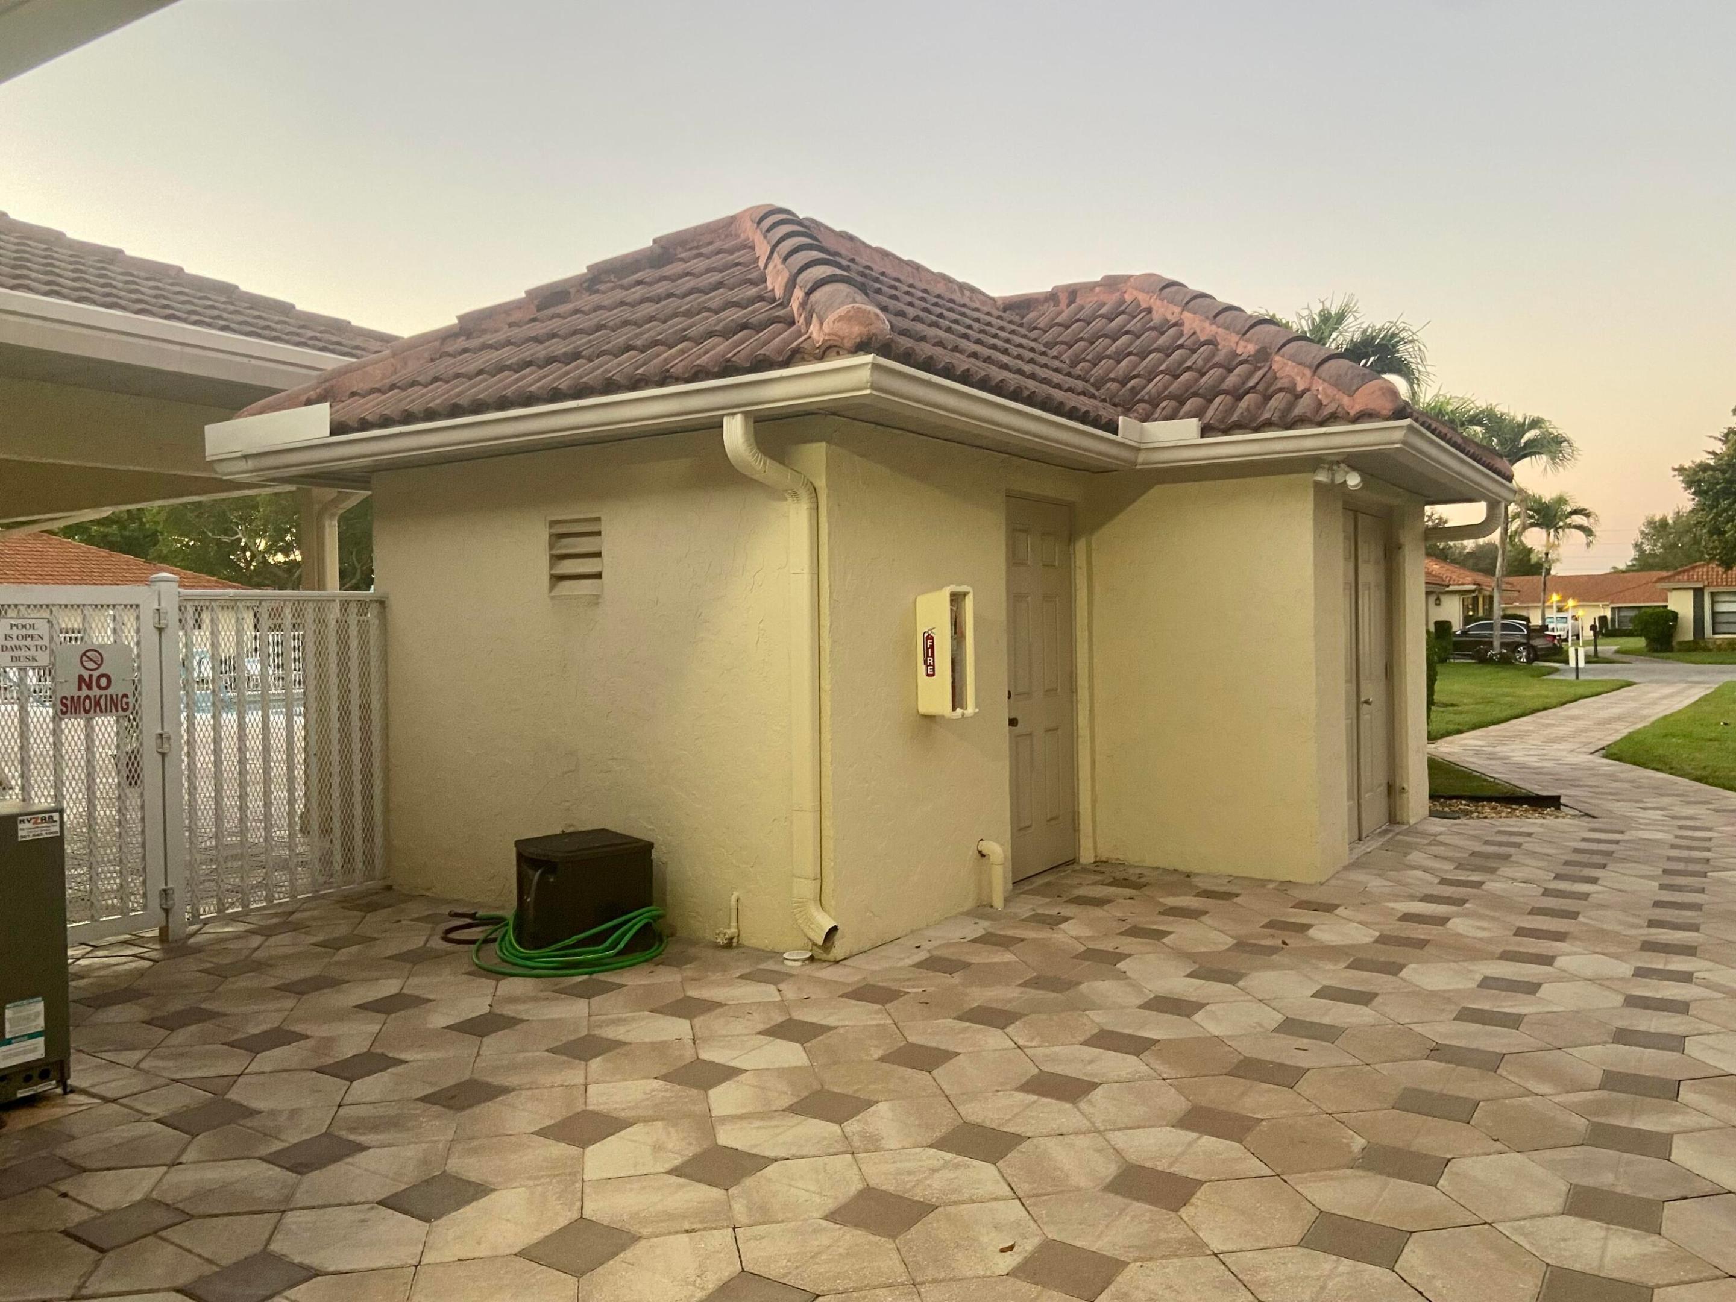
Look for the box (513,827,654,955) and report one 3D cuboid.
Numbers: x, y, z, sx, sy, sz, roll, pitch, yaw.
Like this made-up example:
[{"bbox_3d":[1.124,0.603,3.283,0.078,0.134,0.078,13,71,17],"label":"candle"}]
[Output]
[{"bbox_3d":[-1.256,1.070,5.743,0.450,0.450,0.530,-1,1,-35],"label":"box"}]

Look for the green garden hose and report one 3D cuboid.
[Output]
[{"bbox_3d":[-1.507,1.213,5.831,1.420,0.170,0.760,-1,1,34],"label":"green garden hose"}]

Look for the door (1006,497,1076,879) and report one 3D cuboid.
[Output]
[{"bbox_3d":[0.903,0.195,7.113,0.050,2.030,0.910,-1,1,34],"label":"door"}]

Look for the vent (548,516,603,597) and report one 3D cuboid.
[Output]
[{"bbox_3d":[-1.383,-0.446,6.236,0.346,0.367,0.080,-1,1,34],"label":"vent"}]

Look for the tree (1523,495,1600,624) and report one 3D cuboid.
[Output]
[{"bbox_3d":[31.797,-3.620,60.000,3.200,7.400,3.200,-1,1,27],"label":"tree"}]

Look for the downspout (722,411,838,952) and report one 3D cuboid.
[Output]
[{"bbox_3d":[-0.333,0.146,5.213,0.189,2.196,0.486,-1,1,34],"label":"downspout"}]

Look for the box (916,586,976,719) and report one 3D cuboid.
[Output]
[{"bbox_3d":[0.357,0.007,5.968,0.175,0.585,0.220,-1,1,34],"label":"box"}]

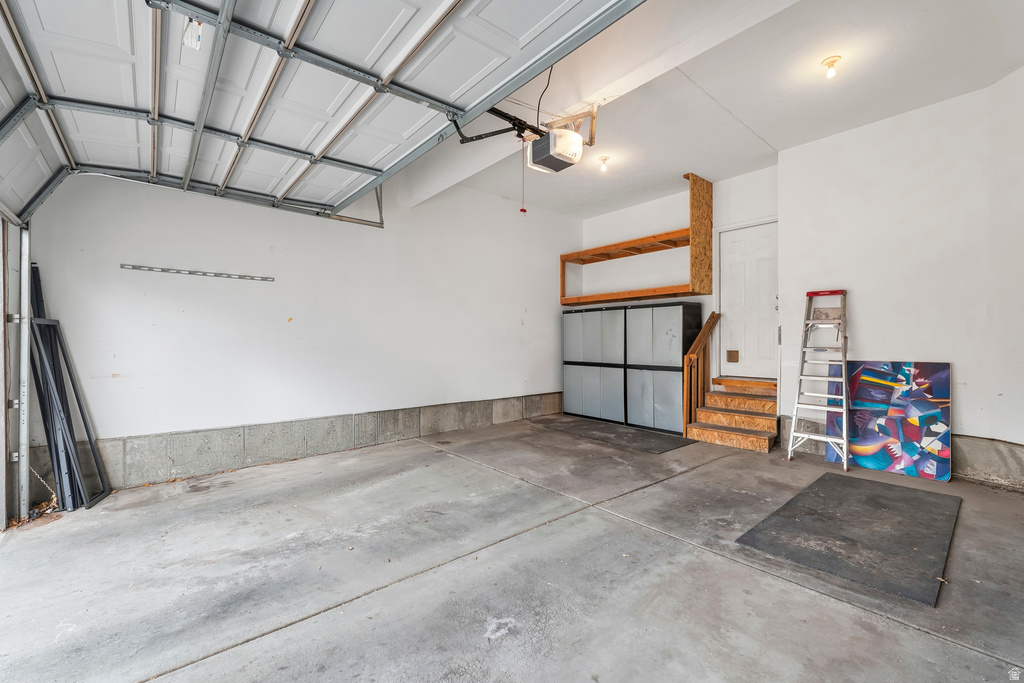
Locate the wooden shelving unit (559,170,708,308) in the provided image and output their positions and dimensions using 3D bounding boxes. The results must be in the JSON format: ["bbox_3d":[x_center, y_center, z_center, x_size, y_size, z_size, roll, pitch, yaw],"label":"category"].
[{"bbox_3d":[1.855,-1.445,6.293,0.720,1.630,2.280,0,0,-42],"label":"wooden shelving unit"}]

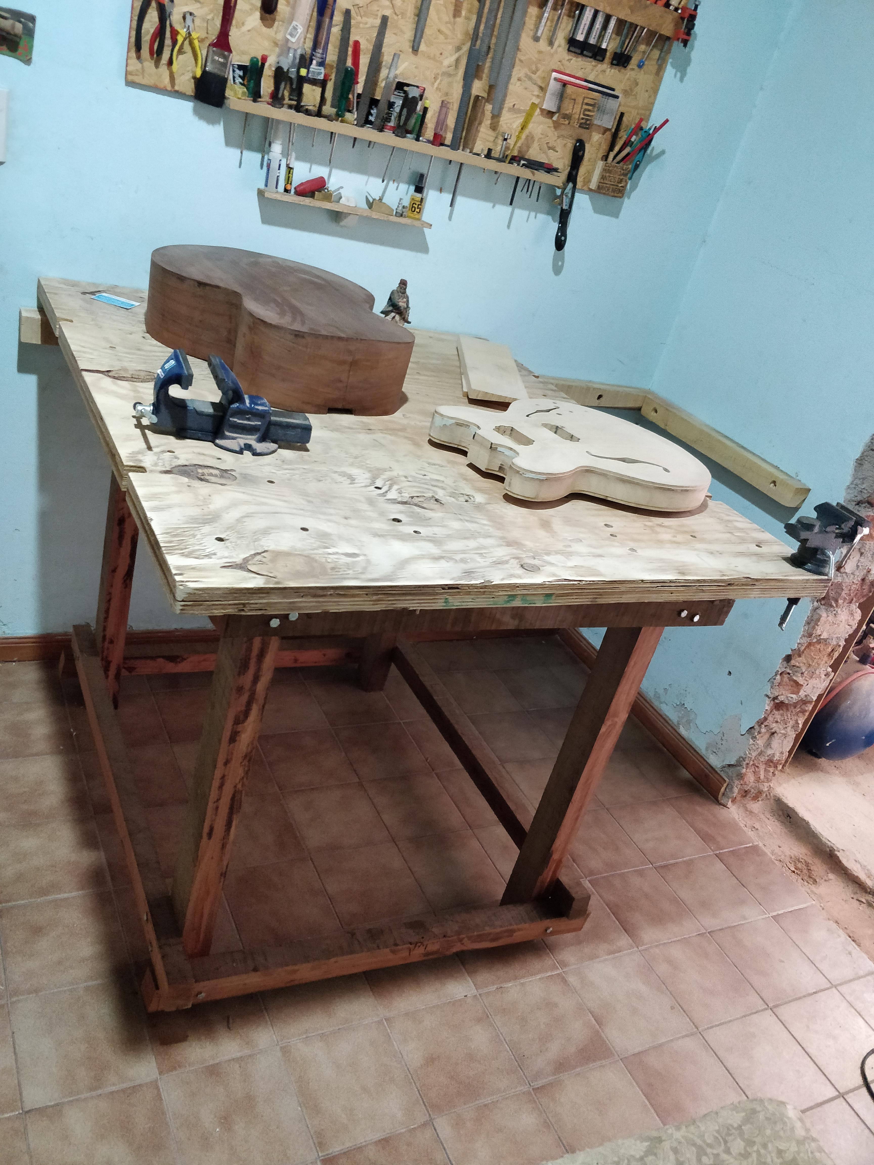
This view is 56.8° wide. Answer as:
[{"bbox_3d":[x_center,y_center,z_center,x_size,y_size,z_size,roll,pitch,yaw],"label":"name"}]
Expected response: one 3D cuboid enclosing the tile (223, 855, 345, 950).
[{"bbox_3d":[-0.316,0.640,1.616,0.196,0.010,0.194,-1,31,-30],"label":"tile"}]

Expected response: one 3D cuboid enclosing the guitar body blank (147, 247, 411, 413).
[{"bbox_3d":[-0.322,-0.513,1.589,0.440,0.126,0.585,-3,33,-32],"label":"guitar body blank"}]

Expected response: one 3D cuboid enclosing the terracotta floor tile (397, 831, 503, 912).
[{"bbox_3d":[0.035,0.635,1.784,0.196,0.010,0.194,-1,31,-30],"label":"terracotta floor tile"}]

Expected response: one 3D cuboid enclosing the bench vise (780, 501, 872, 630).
[{"bbox_3d":[0.696,-0.031,1.499,0.155,0.230,0.080,-3,36,-29],"label":"bench vise"}]

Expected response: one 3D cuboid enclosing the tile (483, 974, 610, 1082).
[{"bbox_3d":[0.231,0.928,1.690,0.203,0.010,0.193,-2,35,-29],"label":"tile"}]

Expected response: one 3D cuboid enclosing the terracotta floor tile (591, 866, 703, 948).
[{"bbox_3d":[0.511,0.794,1.977,0.198,0.010,0.198,-3,36,-29],"label":"terracotta floor tile"}]

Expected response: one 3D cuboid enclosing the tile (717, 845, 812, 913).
[{"bbox_3d":[0.885,0.804,2.191,0.158,0.010,0.193,-2,35,-29],"label":"tile"}]

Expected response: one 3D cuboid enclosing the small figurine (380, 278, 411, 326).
[{"bbox_3d":[-0.099,-0.718,2.096,0.065,0.122,0.068,-1,34,-28],"label":"small figurine"}]

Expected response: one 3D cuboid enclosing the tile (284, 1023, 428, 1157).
[{"bbox_3d":[-0.152,0.915,1.474,0.198,0.010,0.198,-3,36,-29],"label":"tile"}]

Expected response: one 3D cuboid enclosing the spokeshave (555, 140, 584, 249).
[{"bbox_3d":[0.329,-0.957,2.003,0.055,0.252,0.045,-10,39,-24],"label":"spokeshave"}]

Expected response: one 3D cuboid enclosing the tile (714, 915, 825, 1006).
[{"bbox_3d":[0.794,0.904,1.934,0.198,0.010,0.198,-3,36,-29],"label":"tile"}]

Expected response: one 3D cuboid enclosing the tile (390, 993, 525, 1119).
[{"bbox_3d":[0.034,0.846,1.450,0.196,0.010,0.194,-1,31,-30],"label":"tile"}]

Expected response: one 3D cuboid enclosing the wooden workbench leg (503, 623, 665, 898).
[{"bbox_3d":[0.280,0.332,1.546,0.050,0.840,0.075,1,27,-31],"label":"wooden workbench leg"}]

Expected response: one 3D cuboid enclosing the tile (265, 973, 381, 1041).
[{"bbox_3d":[-0.229,0.744,1.491,0.196,0.010,0.194,-1,31,-30],"label":"tile"}]

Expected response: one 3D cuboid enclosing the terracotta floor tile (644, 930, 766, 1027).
[{"bbox_3d":[0.617,0.924,1.877,0.203,0.010,0.193,-2,35,-29],"label":"terracotta floor tile"}]

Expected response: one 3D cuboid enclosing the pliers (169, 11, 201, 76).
[{"bbox_3d":[-0.469,-1.015,1.522,0.058,0.115,0.018,-1,31,-30],"label":"pliers"}]

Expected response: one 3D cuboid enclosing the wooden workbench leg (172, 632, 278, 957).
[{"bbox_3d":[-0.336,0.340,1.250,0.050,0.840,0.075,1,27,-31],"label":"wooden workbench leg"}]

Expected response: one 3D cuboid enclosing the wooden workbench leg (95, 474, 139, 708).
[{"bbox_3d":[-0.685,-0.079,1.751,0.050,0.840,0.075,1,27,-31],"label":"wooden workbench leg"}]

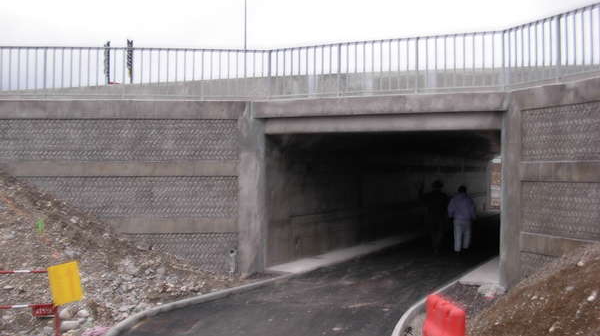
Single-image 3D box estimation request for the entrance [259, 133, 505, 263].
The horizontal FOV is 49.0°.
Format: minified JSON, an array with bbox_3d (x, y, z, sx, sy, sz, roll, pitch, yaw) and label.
[{"bbox_3d":[1.600,0.690,12.750,4.600,2.720,1.500,0,-1,26],"label":"entrance"}]

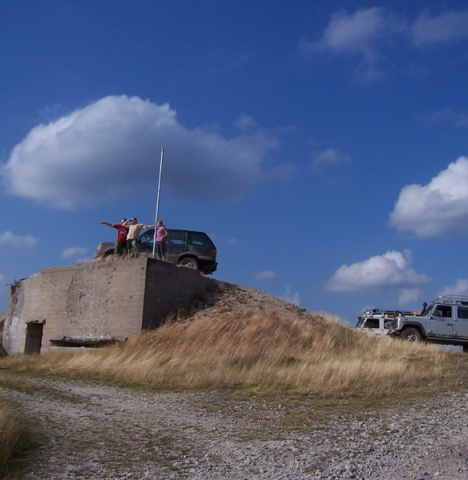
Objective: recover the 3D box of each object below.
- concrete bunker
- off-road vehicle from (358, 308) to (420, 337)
[{"bbox_3d":[-4.389,3.374,25.713,7.700,3.700,6.200,-6,-14,36],"label":"concrete bunker"},{"bbox_3d":[6.578,4.291,28.067,4.600,2.250,1.800,2,-12,-2],"label":"off-road vehicle"}]

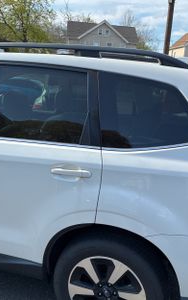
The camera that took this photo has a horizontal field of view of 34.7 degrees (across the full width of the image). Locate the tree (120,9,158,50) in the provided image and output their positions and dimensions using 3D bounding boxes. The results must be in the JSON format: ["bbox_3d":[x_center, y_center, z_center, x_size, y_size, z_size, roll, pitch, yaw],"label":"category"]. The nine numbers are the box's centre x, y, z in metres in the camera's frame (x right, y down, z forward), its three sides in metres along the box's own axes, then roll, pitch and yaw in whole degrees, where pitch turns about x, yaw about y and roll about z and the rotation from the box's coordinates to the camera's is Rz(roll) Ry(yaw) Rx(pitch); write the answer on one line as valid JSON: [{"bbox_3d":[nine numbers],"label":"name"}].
[{"bbox_3d":[9.455,-21.982,62.231,7.200,12.300,7.000,3,16,0],"label":"tree"}]

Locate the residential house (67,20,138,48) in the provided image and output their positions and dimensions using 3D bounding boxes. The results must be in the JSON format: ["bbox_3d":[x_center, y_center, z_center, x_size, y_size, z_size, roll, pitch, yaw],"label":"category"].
[{"bbox_3d":[0.737,-19.051,56.523,12.200,8.900,9.300,0,16,-9],"label":"residential house"}]

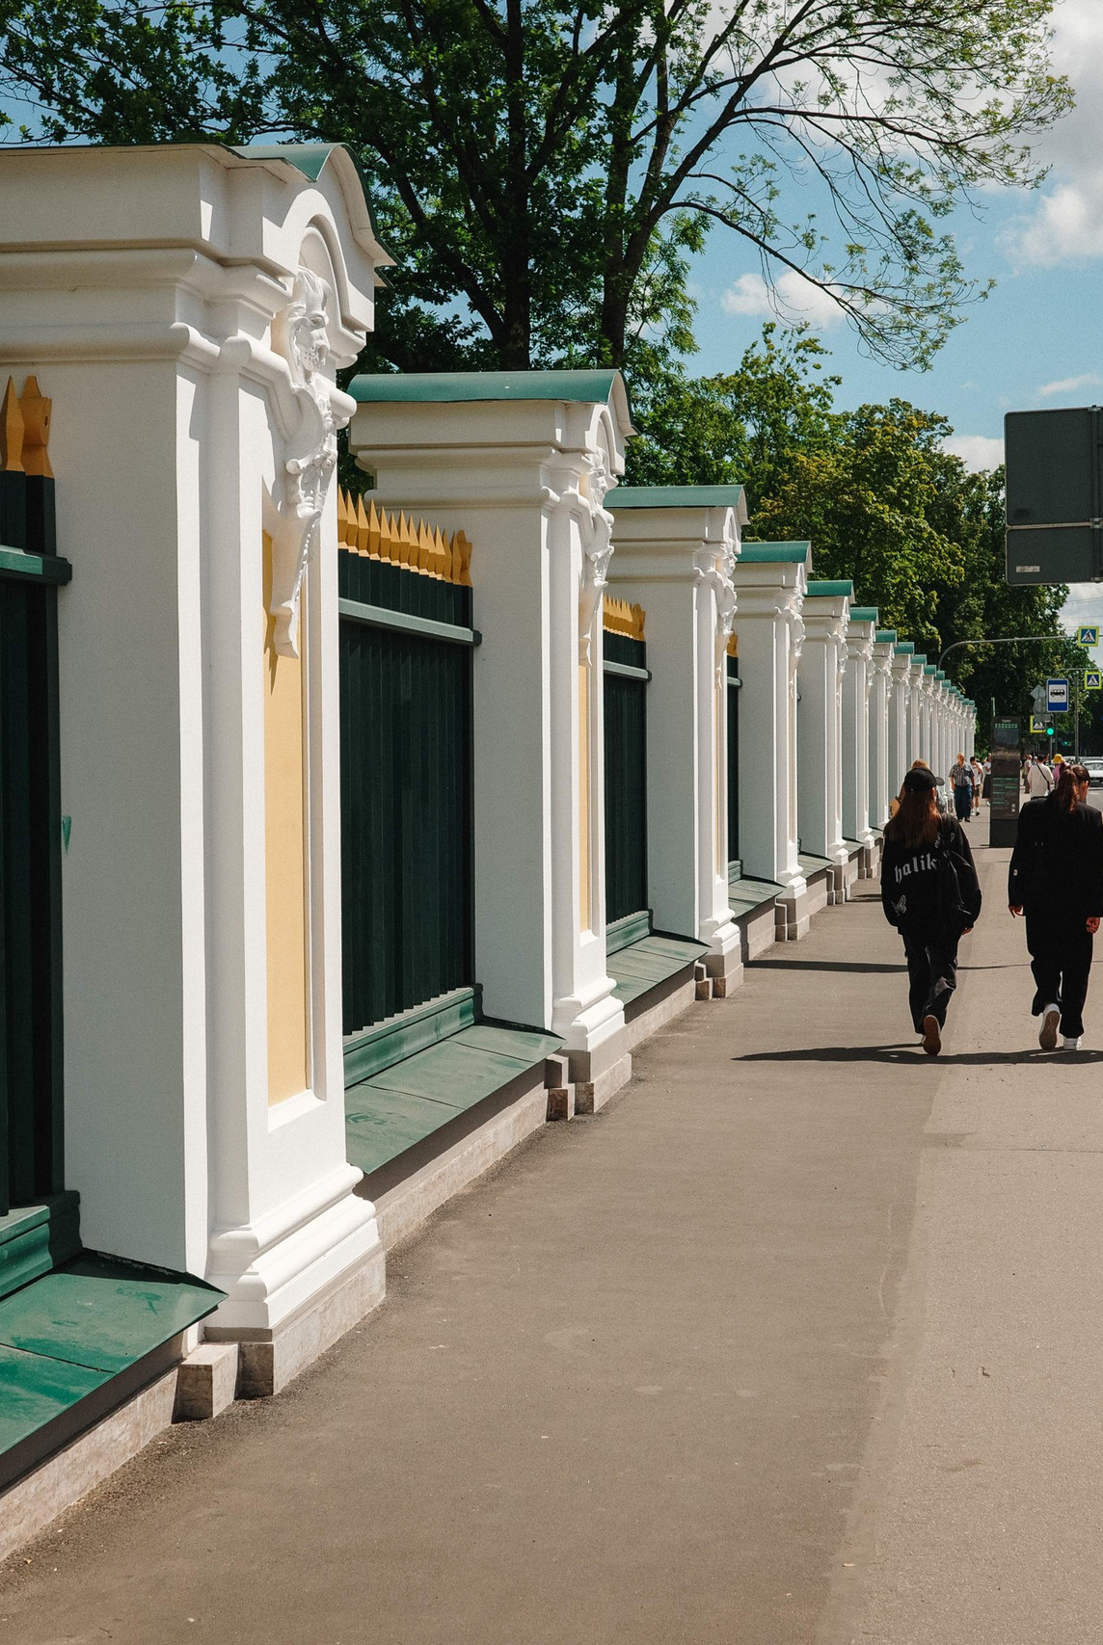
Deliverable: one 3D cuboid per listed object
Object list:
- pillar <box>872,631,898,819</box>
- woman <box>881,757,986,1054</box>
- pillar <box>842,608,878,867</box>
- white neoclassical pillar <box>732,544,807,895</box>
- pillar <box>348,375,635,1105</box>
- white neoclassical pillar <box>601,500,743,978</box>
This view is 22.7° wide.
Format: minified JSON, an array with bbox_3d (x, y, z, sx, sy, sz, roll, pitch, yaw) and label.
[{"bbox_3d":[4.713,-1.226,42.698,1.340,3.600,1.800,0,1,9],"label":"pillar"},{"bbox_3d":[2.194,0.513,15.800,0.582,1.660,0.500,0,1,10],"label":"woman"},{"bbox_3d":[3.722,-1.092,36.884,1.340,3.620,1.800,0,1,9],"label":"pillar"},{"bbox_3d":[1.731,-0.791,25.206,1.340,3.597,1.800,0,1,9],"label":"white neoclassical pillar"},{"bbox_3d":[-0.269,-0.447,13.480,1.340,3.537,1.800,0,1,9],"label":"pillar"},{"bbox_3d":[0.714,-0.605,19.245,1.340,3.525,1.800,0,1,9],"label":"white neoclassical pillar"}]

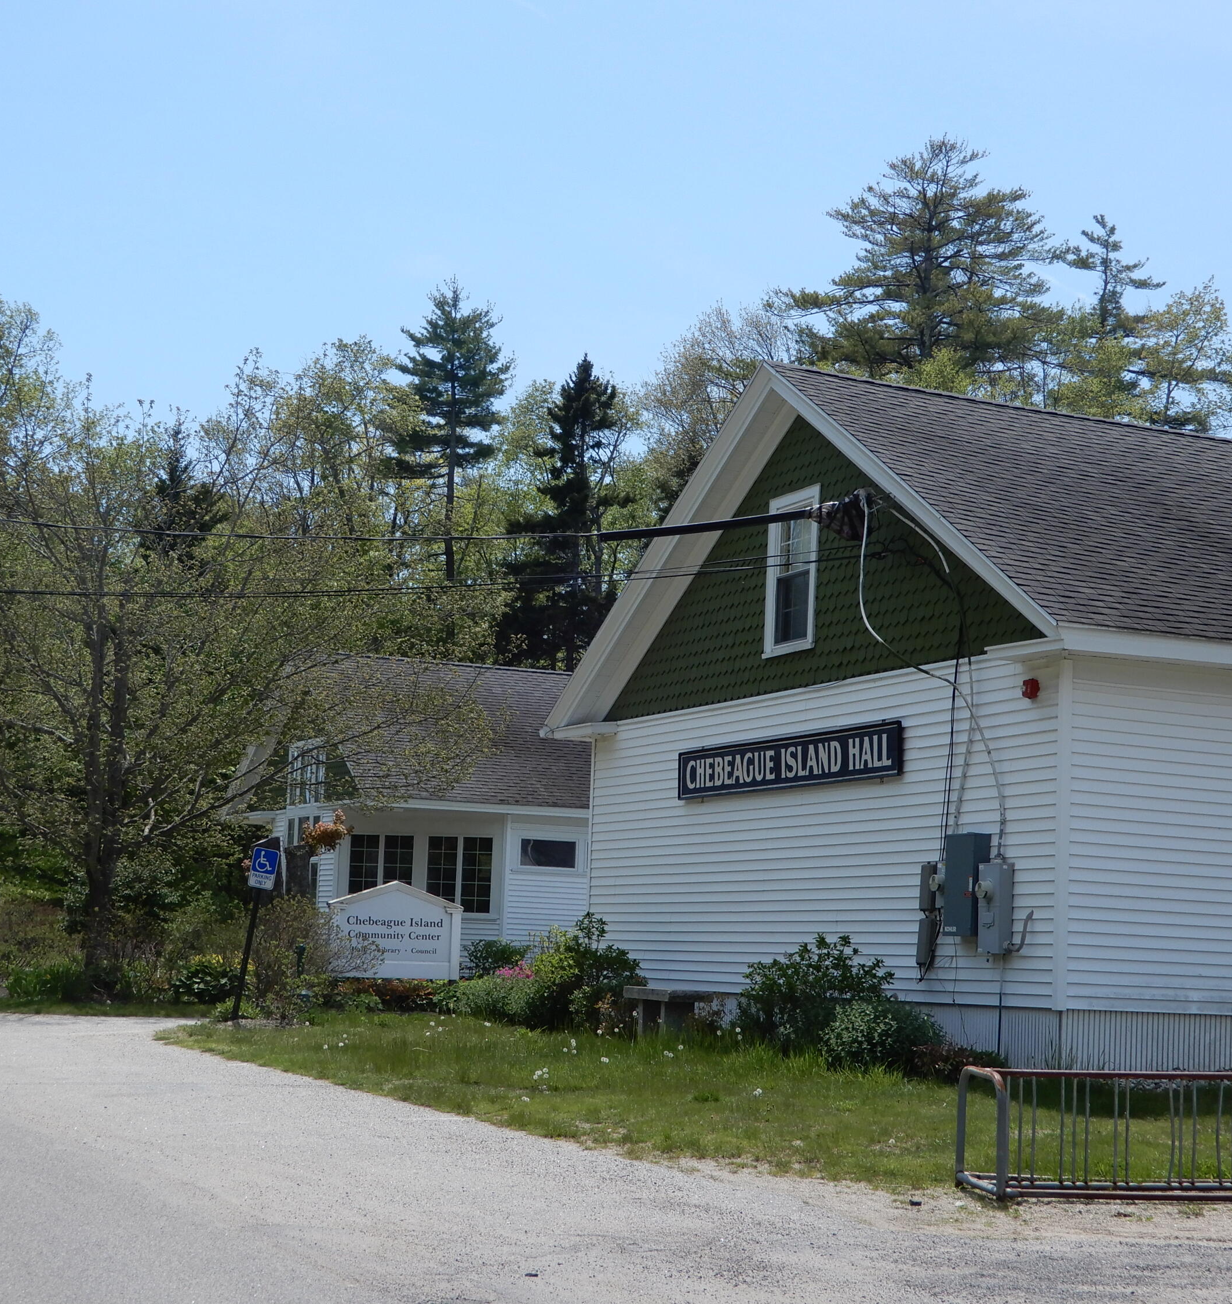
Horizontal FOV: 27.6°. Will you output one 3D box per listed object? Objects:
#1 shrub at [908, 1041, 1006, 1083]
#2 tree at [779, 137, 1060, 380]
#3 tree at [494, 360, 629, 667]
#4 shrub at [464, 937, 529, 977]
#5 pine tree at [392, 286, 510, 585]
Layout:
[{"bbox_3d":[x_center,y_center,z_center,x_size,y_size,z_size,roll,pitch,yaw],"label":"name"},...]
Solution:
[{"bbox_3d":[2.853,3.446,21.098,0.920,0.328,0.750,1,-7,8],"label":"shrub"},{"bbox_3d":[7.548,-2.095,60.631,7.600,21.457,7.600,2,-7,7],"label":"tree"},{"bbox_3d":[-1.189,0.500,64.936,4.400,16.680,4.400,3,-7,-1],"label":"tree"},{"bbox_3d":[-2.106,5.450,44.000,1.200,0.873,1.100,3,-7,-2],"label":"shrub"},{"bbox_3d":[-4.842,-0.664,70.714,4.000,20.155,4.000,3,-7,-4],"label":"pine tree"}]

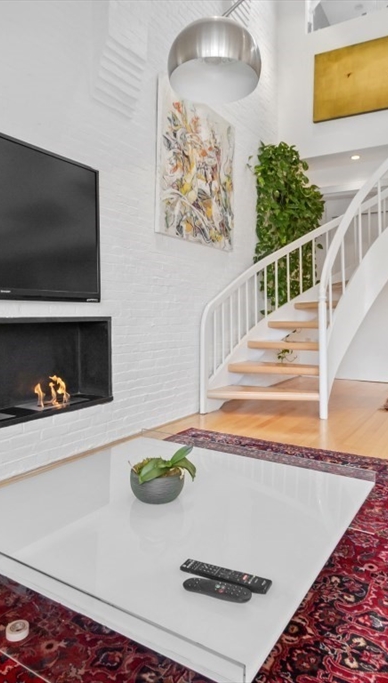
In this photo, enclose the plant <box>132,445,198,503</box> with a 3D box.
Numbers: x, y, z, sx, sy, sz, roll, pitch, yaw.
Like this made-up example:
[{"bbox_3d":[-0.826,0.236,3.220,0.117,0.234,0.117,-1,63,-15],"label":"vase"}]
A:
[{"bbox_3d":[-0.117,0.500,1.640,0.240,0.190,0.210,0,2,0],"label":"plant"}]

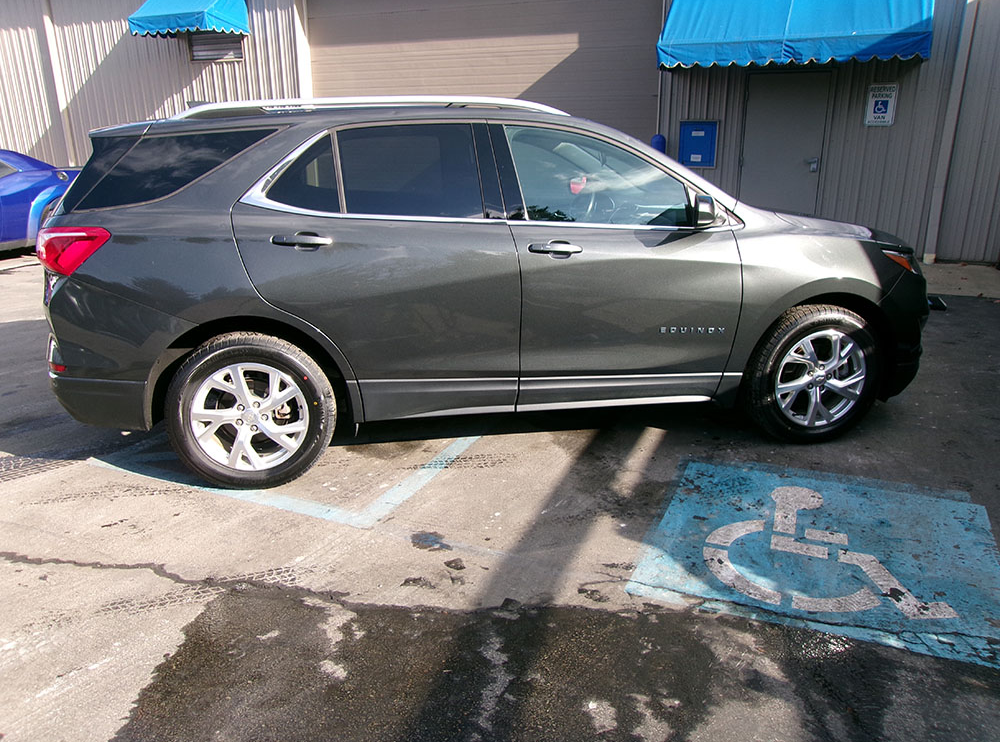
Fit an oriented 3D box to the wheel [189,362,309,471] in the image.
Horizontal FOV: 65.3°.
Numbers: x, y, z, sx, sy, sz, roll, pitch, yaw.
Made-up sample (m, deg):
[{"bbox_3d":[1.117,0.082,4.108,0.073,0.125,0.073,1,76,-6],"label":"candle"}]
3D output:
[{"bbox_3d":[-1.114,0.181,3.527,0.505,0.505,0.200,-4,19,-9],"label":"wheel"}]

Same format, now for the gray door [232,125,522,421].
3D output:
[{"bbox_3d":[-0.507,-0.412,3.432,1.183,1.294,0.260,-4,19,-9],"label":"gray door"}]

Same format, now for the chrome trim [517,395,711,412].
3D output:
[{"bbox_3d":[0.547,0.150,3.721,0.970,0.038,0.040,-4,19,-9],"label":"chrome trim"}]

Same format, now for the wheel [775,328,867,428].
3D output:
[{"bbox_3d":[1.575,0.013,3.931,0.505,0.505,0.200,-5,19,-13],"label":"wheel"}]

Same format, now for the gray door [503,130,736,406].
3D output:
[{"bbox_3d":[0.544,-0.470,3.592,1.113,1.289,0.260,-4,19,-9],"label":"gray door"}]

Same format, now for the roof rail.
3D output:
[{"bbox_3d":[-0.518,-1.145,3.391,1.700,0.091,0.070,-4,19,-9],"label":"roof rail"}]

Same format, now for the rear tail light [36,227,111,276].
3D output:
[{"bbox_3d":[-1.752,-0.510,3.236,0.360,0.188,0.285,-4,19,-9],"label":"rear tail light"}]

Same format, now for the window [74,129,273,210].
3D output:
[{"bbox_3d":[-1.339,-0.826,3.203,0.785,0.304,0.160,-4,19,-9],"label":"window"}]

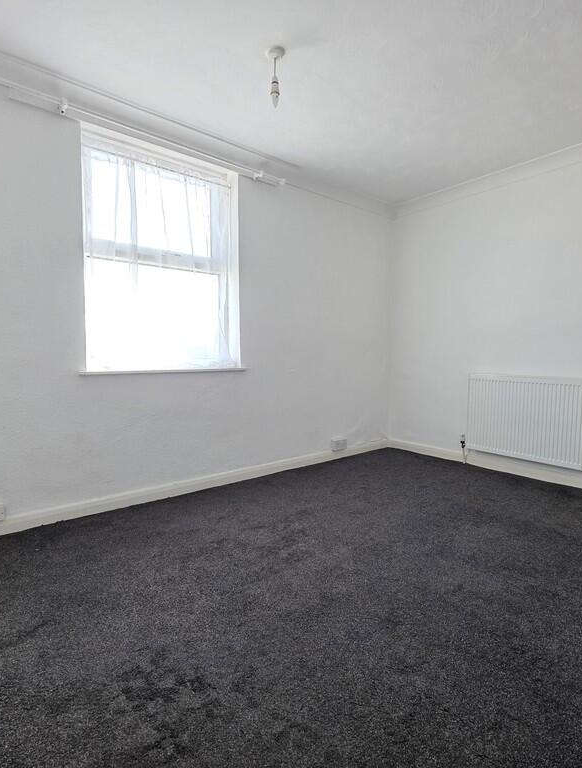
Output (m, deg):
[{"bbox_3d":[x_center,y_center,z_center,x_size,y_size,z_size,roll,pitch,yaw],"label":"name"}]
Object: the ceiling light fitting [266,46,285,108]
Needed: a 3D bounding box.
[{"bbox_3d":[-0.068,-1.394,1.770,0.084,0.240,0.084,0,4,0],"label":"ceiling light fitting"}]

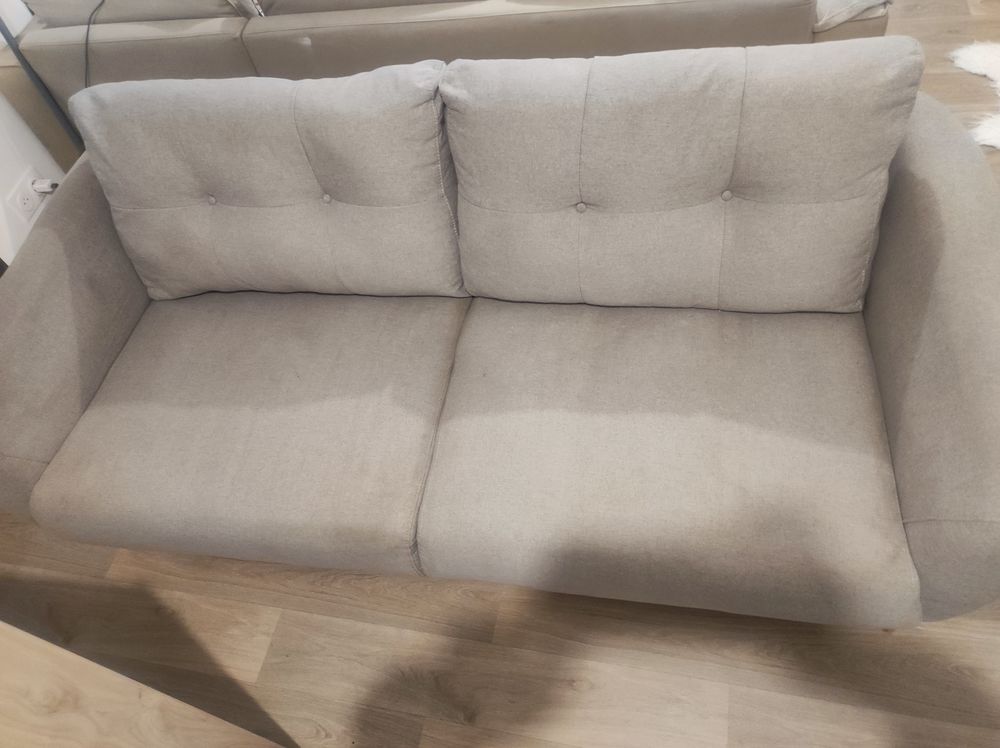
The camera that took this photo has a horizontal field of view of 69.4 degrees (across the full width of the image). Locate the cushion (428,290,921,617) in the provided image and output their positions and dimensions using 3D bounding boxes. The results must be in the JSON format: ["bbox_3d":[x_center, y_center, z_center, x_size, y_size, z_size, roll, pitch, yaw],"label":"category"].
[{"bbox_3d":[0.294,0.103,1.410,0.800,0.165,0.650,2,53,12],"label":"cushion"}]

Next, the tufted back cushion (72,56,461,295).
[{"bbox_3d":[-0.458,-0.405,1.586,0.775,0.475,0.175,2,40,12],"label":"tufted back cushion"}]

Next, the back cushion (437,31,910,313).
[{"bbox_3d":[0.321,-0.374,1.417,0.790,0.480,0.175,2,40,12],"label":"back cushion"}]

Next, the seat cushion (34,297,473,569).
[{"bbox_3d":[-0.487,0.070,1.578,0.800,0.165,0.650,2,53,12],"label":"seat cushion"}]

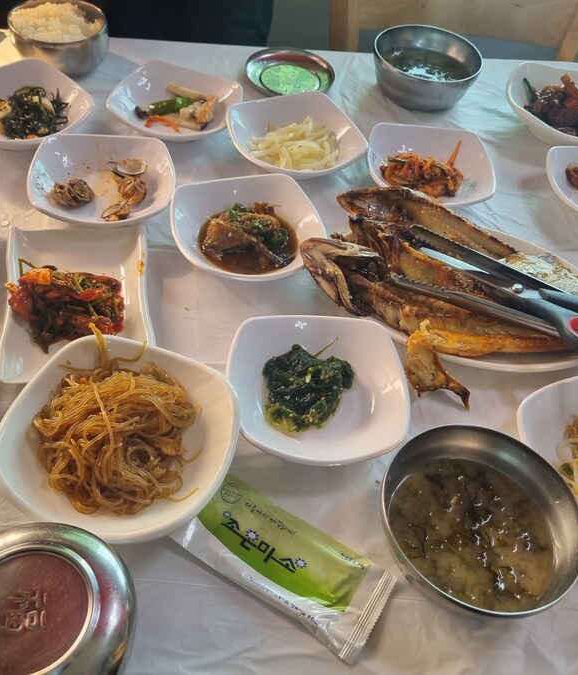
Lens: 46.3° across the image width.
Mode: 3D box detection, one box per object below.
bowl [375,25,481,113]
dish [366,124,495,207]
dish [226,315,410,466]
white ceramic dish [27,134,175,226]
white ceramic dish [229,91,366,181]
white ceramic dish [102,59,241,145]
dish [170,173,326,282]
[{"bbox_3d":[0.164,-0.320,0.823,0.129,0.058,0.129,9,50,0],"label":"bowl"},{"bbox_3d":[0.144,-0.169,0.711,0.130,0.035,0.130,4,50,-4],"label":"dish"},{"bbox_3d":[0.021,0.040,0.498,0.130,0.038,0.130,0,50,-8],"label":"dish"},{"bbox_3d":[-0.169,-0.138,0.622,0.130,0.038,0.130,-3,50,-11],"label":"white ceramic dish"},{"bbox_3d":[0.008,-0.201,0.702,0.130,0.038,0.130,-19,55,-22],"label":"white ceramic dish"},{"bbox_3d":[-0.124,-0.245,0.741,0.131,0.033,0.135,20,51,9],"label":"white ceramic dish"},{"bbox_3d":[-0.036,-0.093,0.603,0.130,0.038,0.130,-12,53,-18],"label":"dish"}]

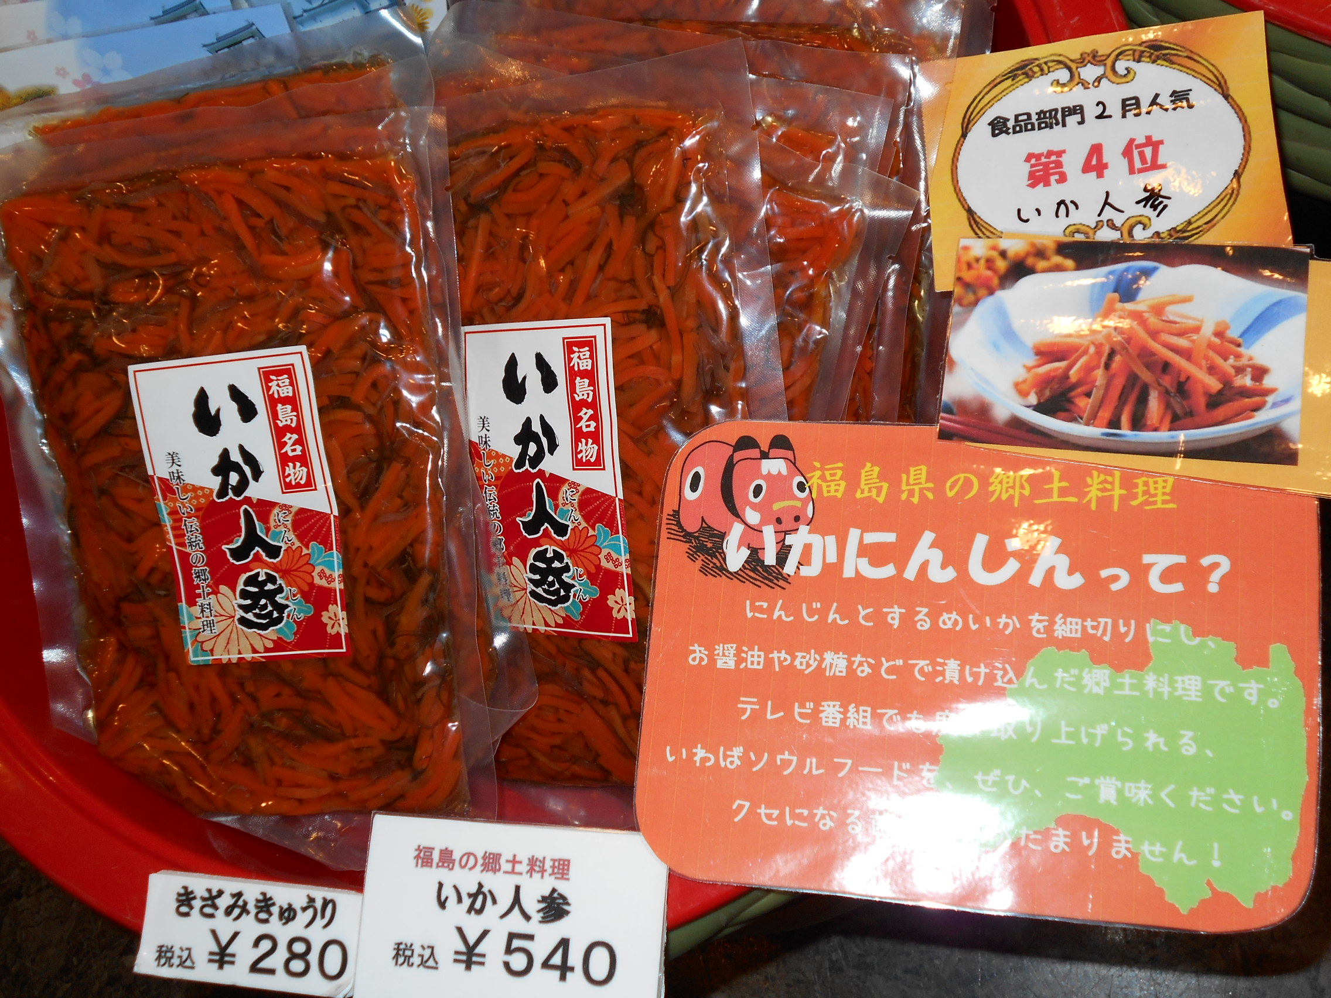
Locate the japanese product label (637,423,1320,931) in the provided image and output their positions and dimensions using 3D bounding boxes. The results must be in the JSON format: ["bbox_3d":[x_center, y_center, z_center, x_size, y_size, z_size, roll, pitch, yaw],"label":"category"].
[{"bbox_3d":[0.093,0.049,0.440,0.203,0.005,0.148,2,78,13],"label":"japanese product label"}]

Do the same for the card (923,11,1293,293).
[{"bbox_3d":[0.136,-0.109,0.447,0.106,0.004,0.080,-5,76,13],"label":"card"}]

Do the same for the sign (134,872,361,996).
[{"bbox_3d":[-0.144,0.150,0.490,0.083,0.004,0.036,0,75,16],"label":"sign"}]

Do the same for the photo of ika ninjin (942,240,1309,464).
[{"bbox_3d":[0.138,-0.046,0.432,0.103,0.004,0.067,5,77,16],"label":"photo of ika ninjin"}]

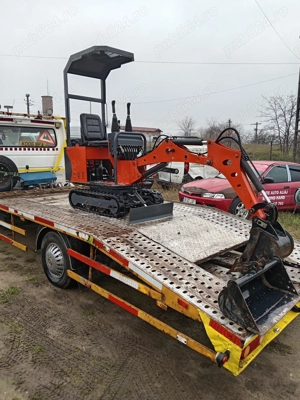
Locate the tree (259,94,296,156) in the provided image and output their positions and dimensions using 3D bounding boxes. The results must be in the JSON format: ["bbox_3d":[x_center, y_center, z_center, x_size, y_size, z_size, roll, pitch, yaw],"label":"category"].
[{"bbox_3d":[10.200,-5.950,25.000,3.100,5.000,2.900,0,8,0],"label":"tree"}]

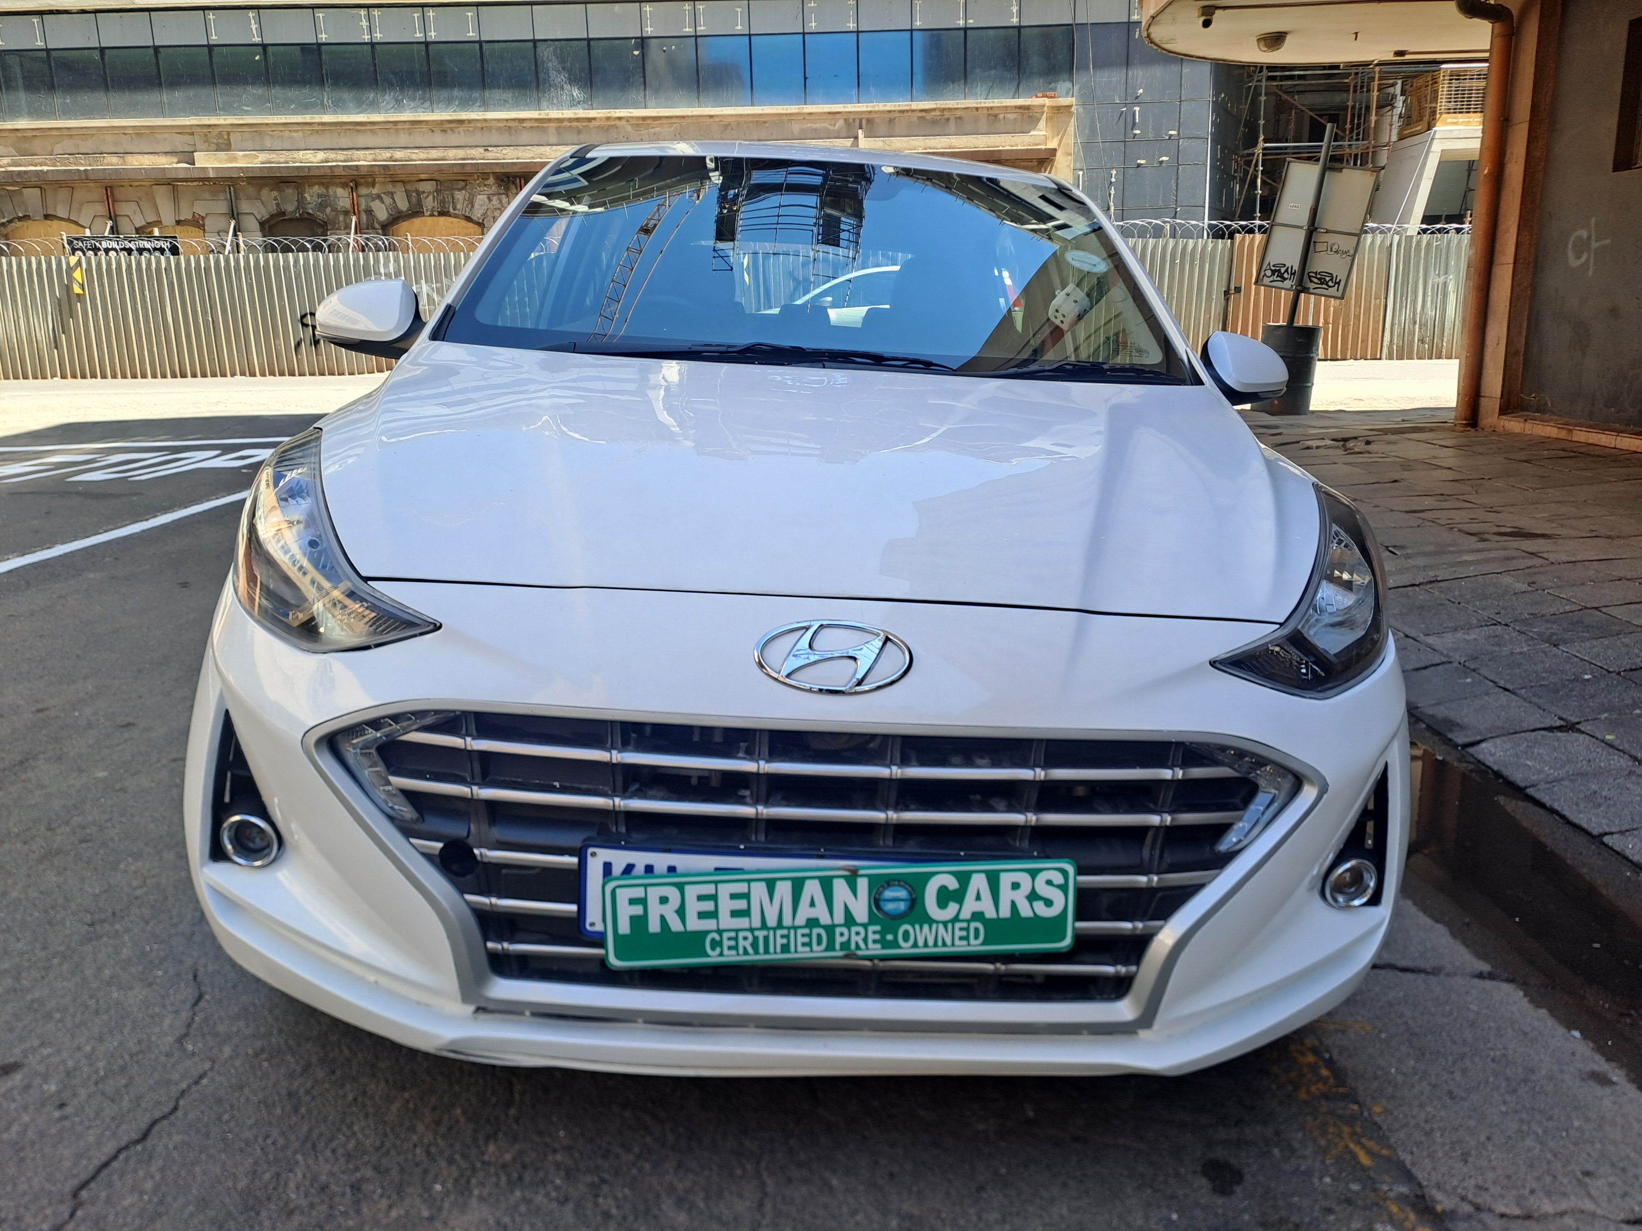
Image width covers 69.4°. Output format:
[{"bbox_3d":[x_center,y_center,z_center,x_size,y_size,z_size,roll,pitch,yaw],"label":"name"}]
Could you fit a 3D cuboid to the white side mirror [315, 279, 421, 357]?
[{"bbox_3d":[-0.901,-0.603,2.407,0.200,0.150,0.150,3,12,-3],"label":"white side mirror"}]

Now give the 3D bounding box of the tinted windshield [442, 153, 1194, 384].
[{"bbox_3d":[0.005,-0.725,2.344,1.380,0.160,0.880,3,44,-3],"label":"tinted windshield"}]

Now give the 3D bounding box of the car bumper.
[{"bbox_3d":[-0.002,0.228,1.427,1.630,0.550,0.470,3,12,-3],"label":"car bumper"}]

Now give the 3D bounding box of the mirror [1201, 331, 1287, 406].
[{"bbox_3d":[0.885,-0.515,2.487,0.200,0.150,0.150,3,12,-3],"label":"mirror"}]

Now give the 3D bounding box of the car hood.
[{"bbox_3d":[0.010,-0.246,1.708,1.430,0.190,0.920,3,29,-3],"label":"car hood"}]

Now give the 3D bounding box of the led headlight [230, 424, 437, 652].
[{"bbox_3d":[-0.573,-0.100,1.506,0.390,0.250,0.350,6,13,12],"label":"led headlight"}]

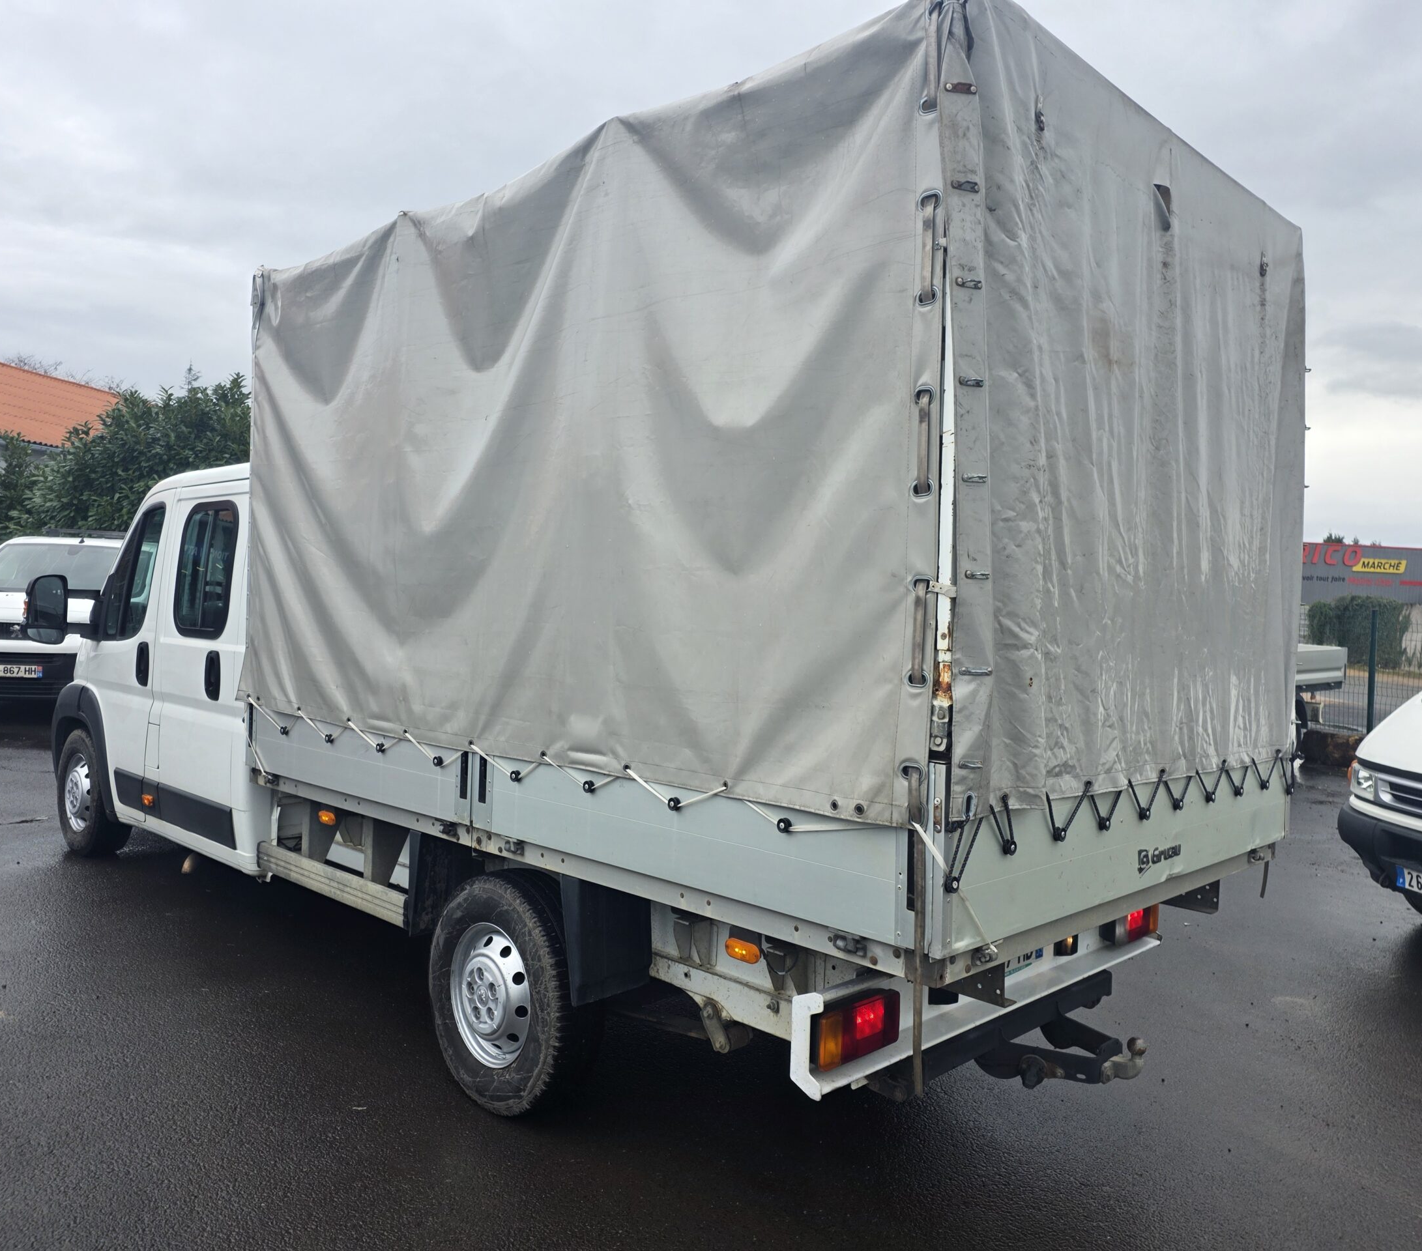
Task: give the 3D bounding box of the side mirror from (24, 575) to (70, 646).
[{"bbox_3d":[-3.388,-0.080,5.655,0.135,0.360,0.205,3,1,44],"label":"side mirror"}]

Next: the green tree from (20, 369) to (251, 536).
[{"bbox_3d":[-8.500,-1.450,17.000,4.200,4.300,3.200,2,1,-32],"label":"green tree"}]

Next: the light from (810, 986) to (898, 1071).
[{"bbox_3d":[0.329,0.949,2.637,0.075,0.128,0.310,3,1,44],"label":"light"}]

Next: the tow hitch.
[{"bbox_3d":[0.980,1.149,3.037,0.410,0.150,0.370,3,1,44],"label":"tow hitch"}]

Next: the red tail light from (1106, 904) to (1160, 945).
[{"bbox_3d":[1.399,0.980,3.730,0.075,0.128,0.310,3,1,44],"label":"red tail light"}]

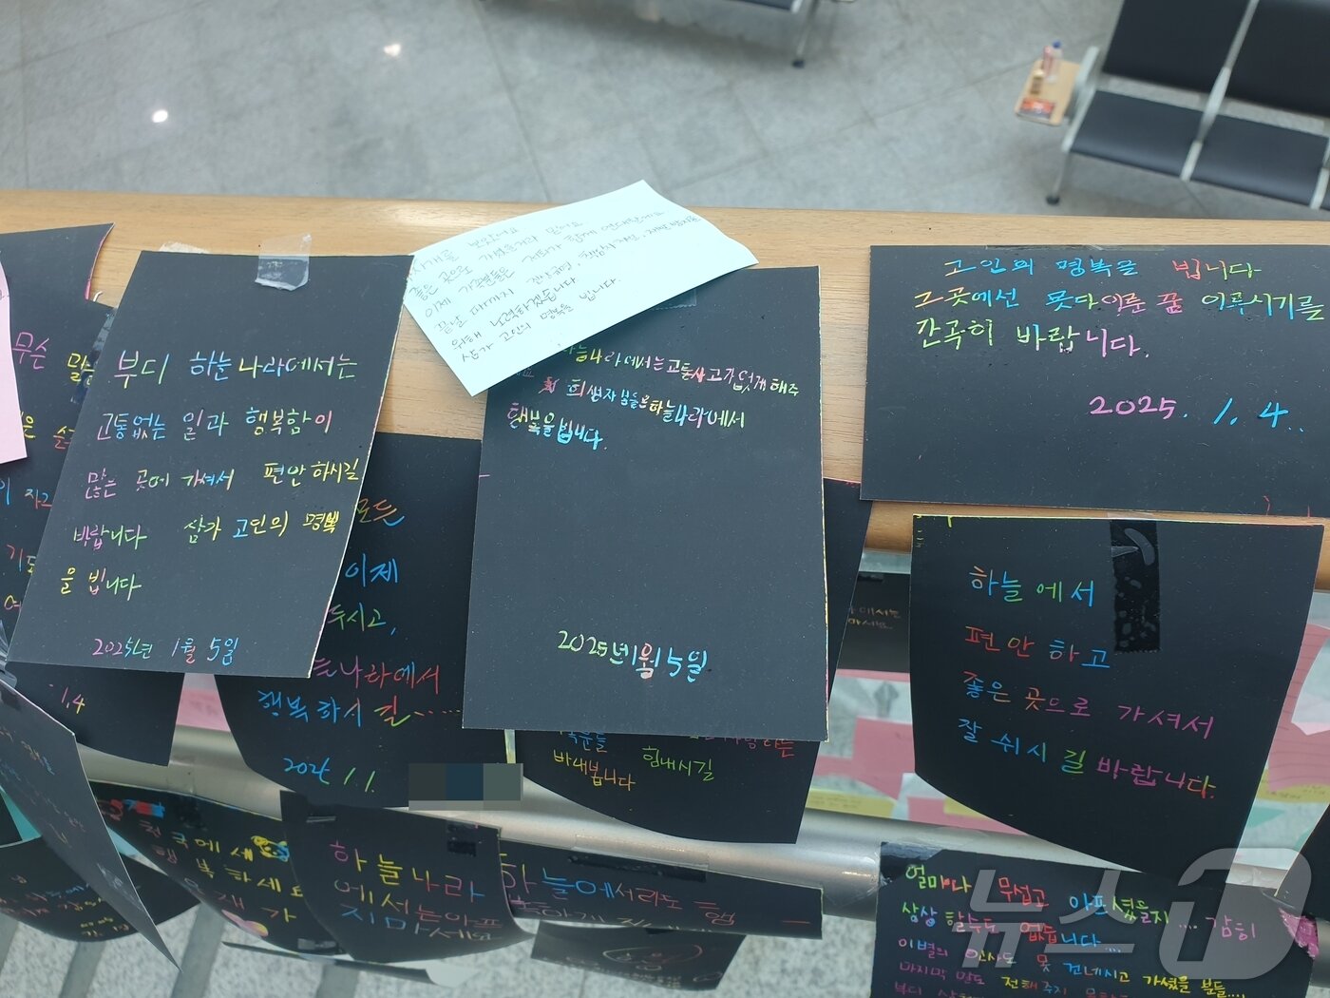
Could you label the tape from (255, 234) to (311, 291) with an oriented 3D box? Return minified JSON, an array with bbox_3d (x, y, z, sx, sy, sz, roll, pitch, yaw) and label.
[{"bbox_3d":[-0.139,-0.086,0.365,0.020,0.002,0.023,-3,71,3],"label":"tape"}]

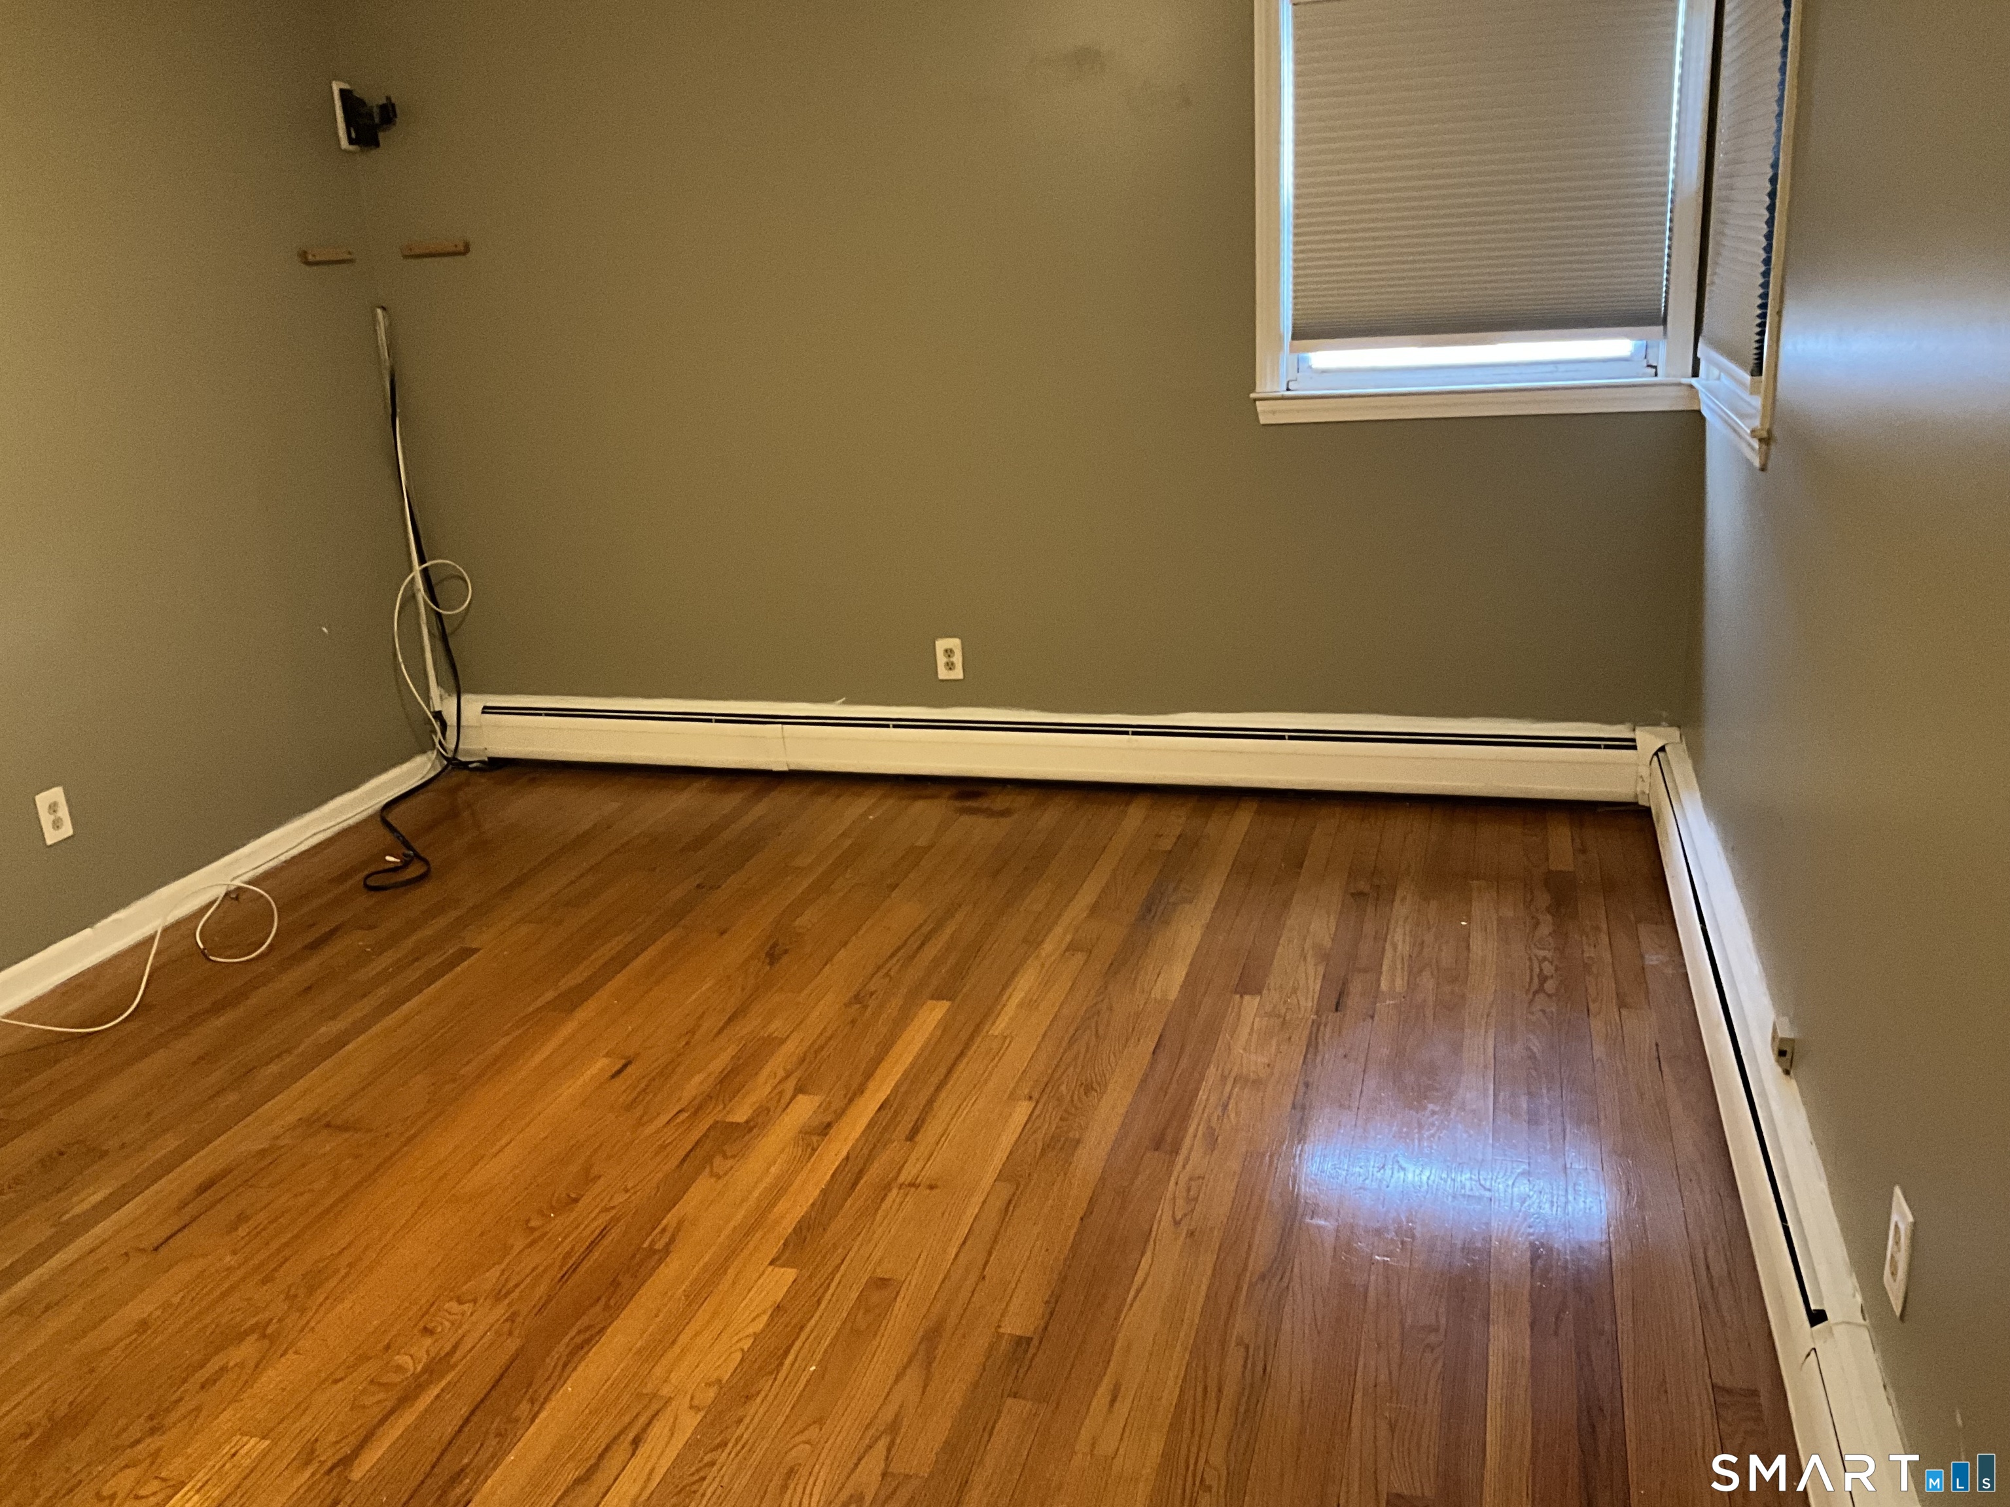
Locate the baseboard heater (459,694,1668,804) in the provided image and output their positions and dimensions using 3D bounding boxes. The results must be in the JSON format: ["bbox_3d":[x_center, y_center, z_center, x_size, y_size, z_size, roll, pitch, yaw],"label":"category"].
[{"bbox_3d":[-0.008,-0.022,4.684,3.474,0.190,0.068,2,18,16],"label":"baseboard heater"}]

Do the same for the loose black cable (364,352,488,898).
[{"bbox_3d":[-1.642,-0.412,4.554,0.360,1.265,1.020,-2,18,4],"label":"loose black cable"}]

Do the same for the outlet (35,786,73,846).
[{"bbox_3d":[-2.134,0.141,3.784,0.008,0.116,0.071,2,18,16],"label":"outlet"}]

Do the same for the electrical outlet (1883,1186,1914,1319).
[{"bbox_3d":[0.965,0.538,1.818,0.008,0.116,0.071,2,18,16],"label":"electrical outlet"}]

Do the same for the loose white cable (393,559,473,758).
[{"bbox_3d":[-1.656,-0.260,5.015,0.180,0.600,0.160,2,18,16],"label":"loose white cable"}]

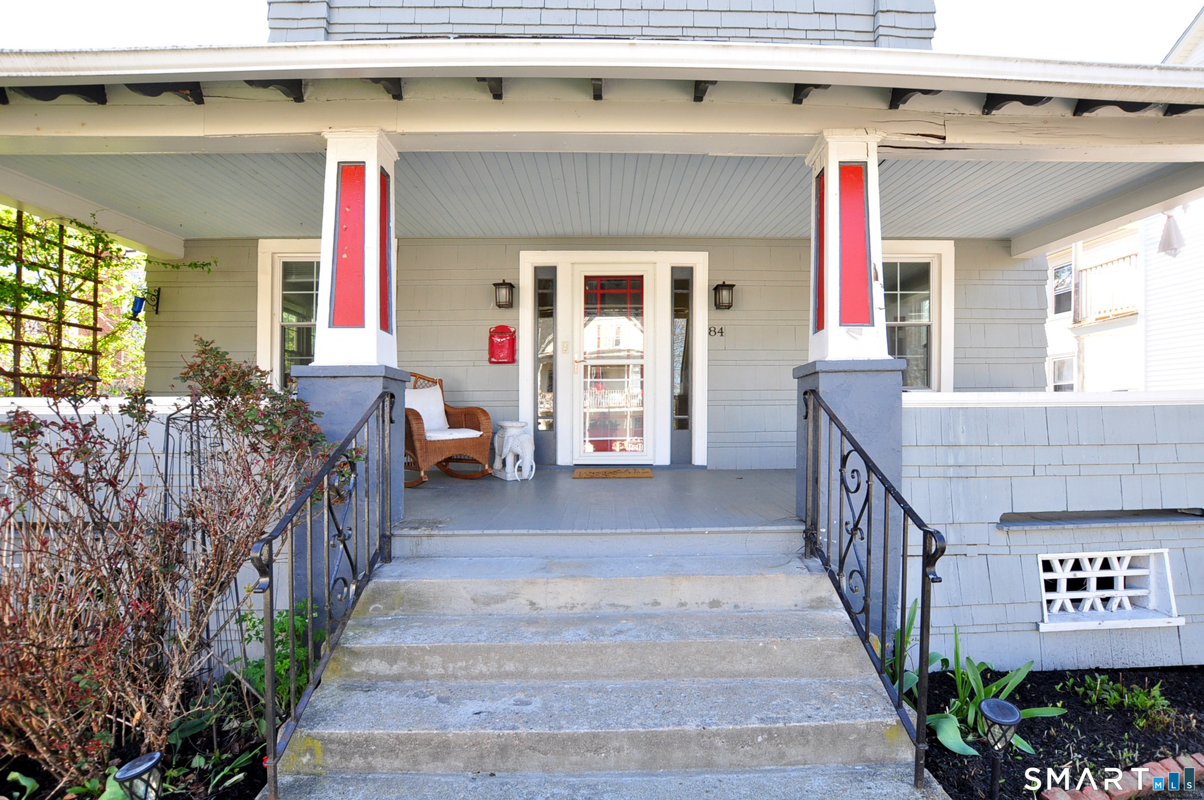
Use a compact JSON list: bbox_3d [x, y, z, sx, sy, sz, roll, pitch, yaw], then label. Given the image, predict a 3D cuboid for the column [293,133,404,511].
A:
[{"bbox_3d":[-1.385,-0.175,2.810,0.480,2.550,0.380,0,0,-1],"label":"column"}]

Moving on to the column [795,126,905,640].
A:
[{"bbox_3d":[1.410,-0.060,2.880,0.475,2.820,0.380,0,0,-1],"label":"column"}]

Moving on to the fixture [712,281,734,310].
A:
[{"bbox_3d":[1.210,-1.050,5.050,0.195,0.275,0.220,0,0,-1],"label":"fixture"}]

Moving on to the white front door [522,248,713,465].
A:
[{"bbox_3d":[0.120,-0.420,5.140,1.940,2.210,0.150,0,0,-1],"label":"white front door"}]

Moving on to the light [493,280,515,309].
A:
[{"bbox_3d":[-0.985,-1.060,5.020,0.195,0.275,0.220,0,0,-1],"label":"light"}]

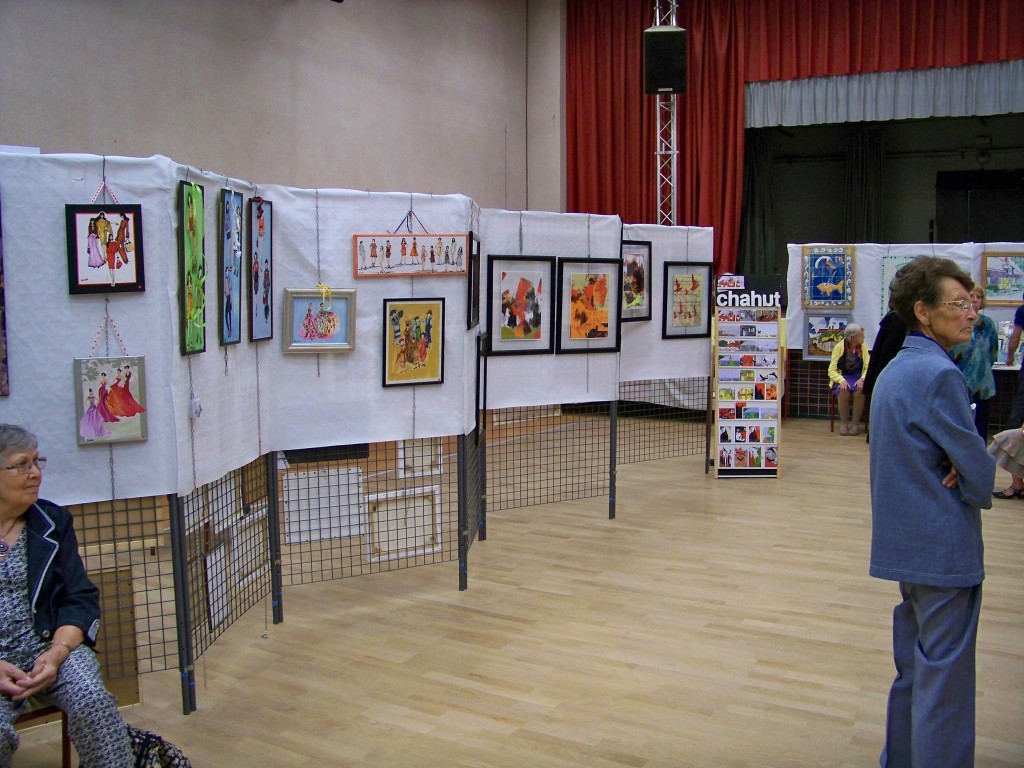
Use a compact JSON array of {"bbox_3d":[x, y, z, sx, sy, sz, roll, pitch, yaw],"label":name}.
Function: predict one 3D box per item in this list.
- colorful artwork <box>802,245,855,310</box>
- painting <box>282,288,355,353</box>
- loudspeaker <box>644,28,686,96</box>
[{"bbox_3d":[3.545,-1.190,10.946,0.560,0.685,0.035,3,7,22],"label":"colorful artwork"},{"bbox_3d":[-0.882,-0.290,4.475,0.350,0.293,0.030,-4,6,-32],"label":"painting"},{"bbox_3d":[1.766,-3.727,11.265,0.480,0.720,0.450,1,24,8],"label":"loudspeaker"}]

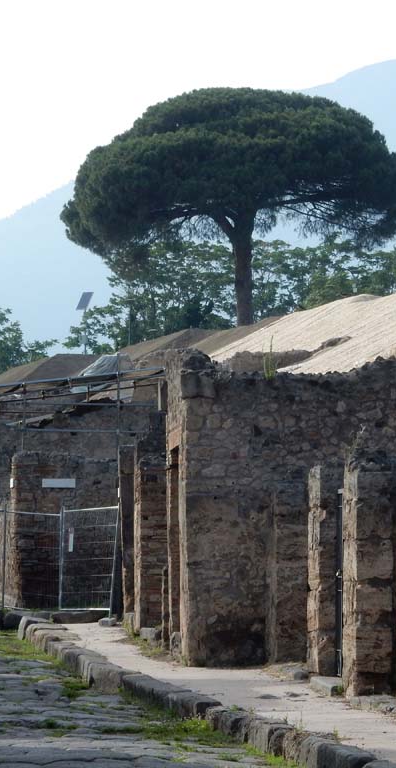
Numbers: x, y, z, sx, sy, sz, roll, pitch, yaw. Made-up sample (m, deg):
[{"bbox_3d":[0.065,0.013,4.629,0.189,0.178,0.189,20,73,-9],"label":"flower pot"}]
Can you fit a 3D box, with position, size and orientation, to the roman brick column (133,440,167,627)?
[{"bbox_3d":[-0.753,2.692,71.450,0.550,3.212,0.850,1,-3,-6],"label":"roman brick column"}]

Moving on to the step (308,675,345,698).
[{"bbox_3d":[1.644,3.626,49.362,0.360,0.150,1.900,1,-3,-6],"label":"step"}]

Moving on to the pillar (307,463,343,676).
[{"bbox_3d":[1.669,2.319,51.318,0.430,2.607,1.000,1,-3,-6],"label":"pillar"}]

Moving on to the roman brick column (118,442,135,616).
[{"bbox_3d":[-1.172,2.818,78.798,0.500,3.274,0.550,1,-3,-6],"label":"roman brick column"}]

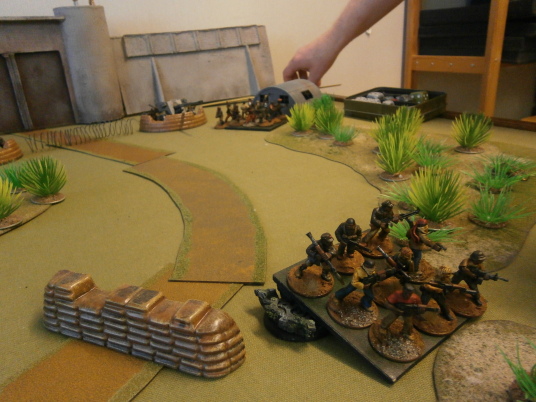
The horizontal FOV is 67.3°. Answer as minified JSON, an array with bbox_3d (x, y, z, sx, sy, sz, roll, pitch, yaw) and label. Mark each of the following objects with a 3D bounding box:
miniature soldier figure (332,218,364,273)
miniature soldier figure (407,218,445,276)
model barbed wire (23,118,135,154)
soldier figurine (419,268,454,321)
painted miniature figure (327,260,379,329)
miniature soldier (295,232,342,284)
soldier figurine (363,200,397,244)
[{"bbox_3d":[0.046,0.022,0.228,0.022,0.028,0.022,-6,30,-10],"label":"miniature soldier figure"},{"bbox_3d":[0.083,0.023,0.214,0.021,0.033,0.015,15,33,24],"label":"miniature soldier figure"},{"bbox_3d":[-0.327,-0.115,0.713,0.179,0.025,0.024,-17,24,-30],"label":"model barbed wire"},{"bbox_3d":[0.079,0.043,0.190,0.023,0.028,0.016,13,32,22],"label":"soldier figurine"},{"bbox_3d":[0.043,0.041,0.194,0.026,0.030,0.025,-2,30,-4],"label":"painted miniature figure"},{"bbox_3d":[0.026,0.029,0.209,0.024,0.028,0.016,13,32,22],"label":"miniature soldier"},{"bbox_3d":[0.066,0.013,0.241,0.018,0.026,0.016,21,36,32],"label":"soldier figurine"}]

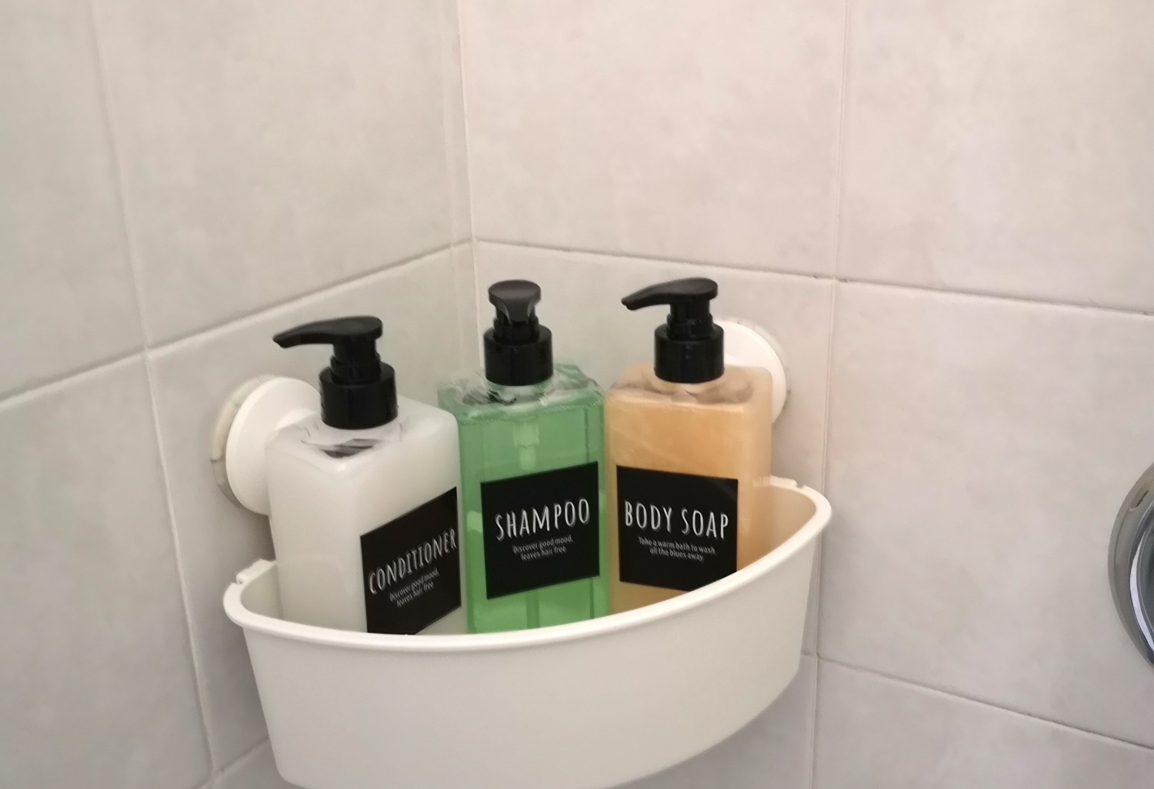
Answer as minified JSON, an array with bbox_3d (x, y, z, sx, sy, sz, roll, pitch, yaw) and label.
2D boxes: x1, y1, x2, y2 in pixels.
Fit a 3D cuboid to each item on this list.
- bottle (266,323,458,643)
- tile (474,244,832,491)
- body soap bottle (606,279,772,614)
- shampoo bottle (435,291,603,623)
[{"bbox_3d":[-0.090,0.061,0.521,0.064,0.197,0.063,14,25,36],"label":"bottle"},{"bbox_3d":[0.036,0.025,0.641,0.201,0.201,0.010,10,23,29],"label":"tile"},{"bbox_3d":[0.053,0.042,0.562,0.063,0.197,0.064,5,21,19],"label":"body soap bottle"},{"bbox_3d":[-0.025,0.043,0.565,0.063,0.197,0.064,-9,21,-18],"label":"shampoo bottle"}]

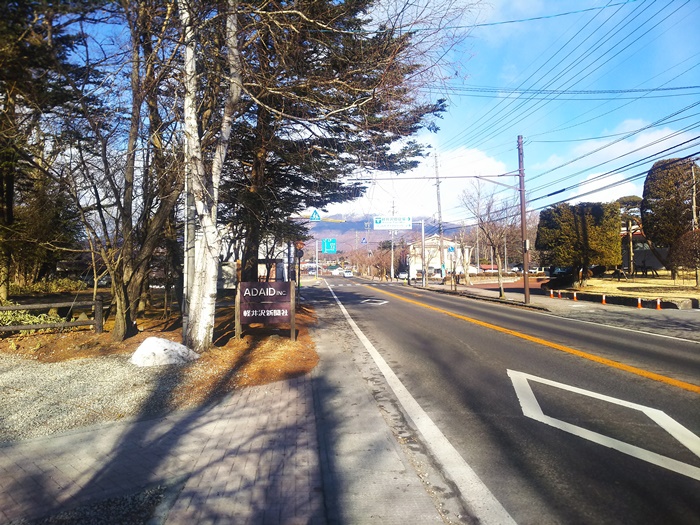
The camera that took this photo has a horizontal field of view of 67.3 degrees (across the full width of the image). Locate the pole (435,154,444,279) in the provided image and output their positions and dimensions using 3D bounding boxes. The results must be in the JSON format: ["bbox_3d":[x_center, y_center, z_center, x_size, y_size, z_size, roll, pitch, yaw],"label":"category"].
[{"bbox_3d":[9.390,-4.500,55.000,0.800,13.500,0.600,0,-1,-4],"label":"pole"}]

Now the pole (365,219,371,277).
[{"bbox_3d":[4.180,-3.480,122.000,1.100,13.500,0.600,0,-1,-4],"label":"pole"}]

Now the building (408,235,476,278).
[{"bbox_3d":[13.700,-0.750,86.000,10.500,7.000,12.000,0,-1,-4],"label":"building"}]

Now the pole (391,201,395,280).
[{"bbox_3d":[7.190,-3.850,89.000,0.650,13.300,0.500,0,-1,-4],"label":"pole"}]

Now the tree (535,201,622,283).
[{"bbox_3d":[13.850,-1.080,32.000,5.000,5.100,4.500,0,-1,-4],"label":"tree"}]

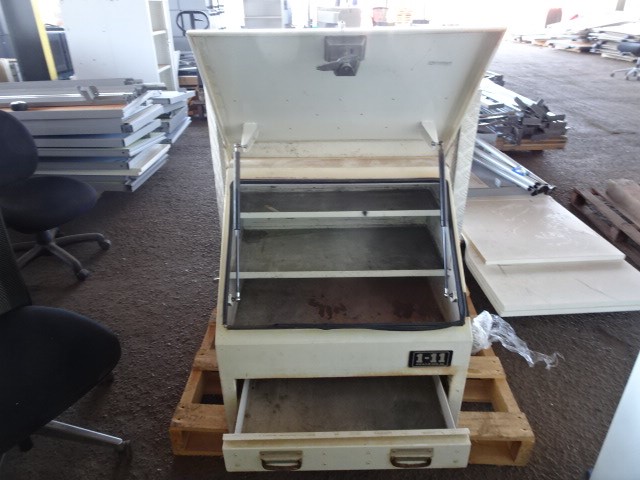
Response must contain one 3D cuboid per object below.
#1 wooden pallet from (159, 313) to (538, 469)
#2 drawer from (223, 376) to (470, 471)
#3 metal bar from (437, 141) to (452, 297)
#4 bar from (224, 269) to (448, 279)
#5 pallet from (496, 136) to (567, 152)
[{"bbox_3d":[0.115,0.399,1.956,1.165,0.129,1.170,1,28,2],"label":"wooden pallet"},{"bbox_3d":[0.077,0.510,1.427,0.690,0.130,0.450,-1,28,-1],"label":"drawer"},{"bbox_3d":[0.361,-0.062,1.295,0.022,0.457,0.022,-2,-1,1],"label":"metal bar"},{"bbox_3d":[0.053,0.101,1.340,0.652,0.023,0.020,-1,28,0],"label":"bar"},{"bbox_3d":[2.105,-1.194,4.882,0.690,0.125,1.000,-2,28,-2],"label":"pallet"}]

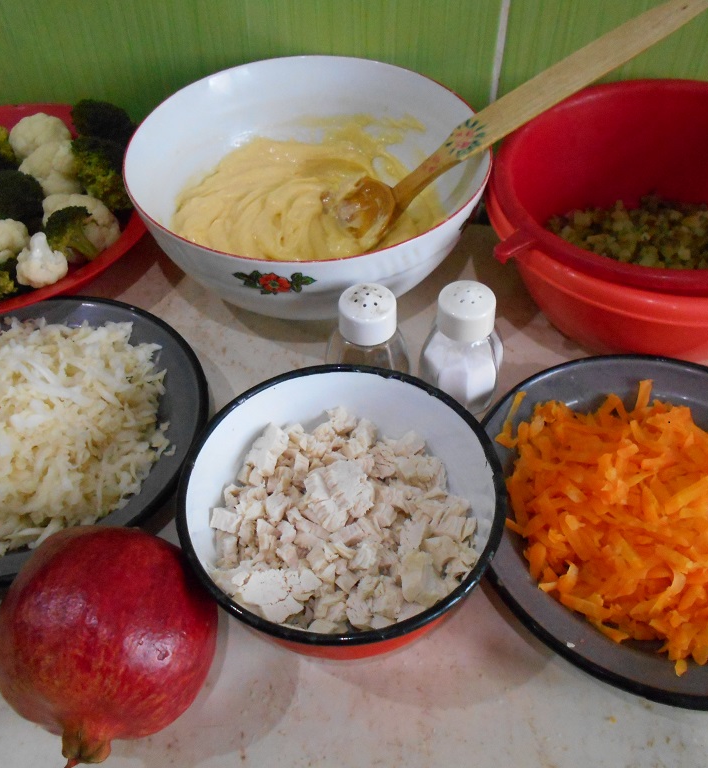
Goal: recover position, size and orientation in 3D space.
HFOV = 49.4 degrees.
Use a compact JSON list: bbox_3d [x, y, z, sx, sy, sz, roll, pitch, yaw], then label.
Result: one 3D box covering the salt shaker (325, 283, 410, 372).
[{"bbox_3d":[0.008,-0.021,0.455,0.050,0.077,0.050,-1,49,1],"label":"salt shaker"}]

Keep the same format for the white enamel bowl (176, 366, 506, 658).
[{"bbox_3d":[-0.005,0.069,0.383,0.152,0.067,0.152,-1,49,1],"label":"white enamel bowl"}]

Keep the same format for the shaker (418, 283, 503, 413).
[{"bbox_3d":[0.064,-0.022,0.454,0.050,0.077,0.050,-1,49,1],"label":"shaker"}]

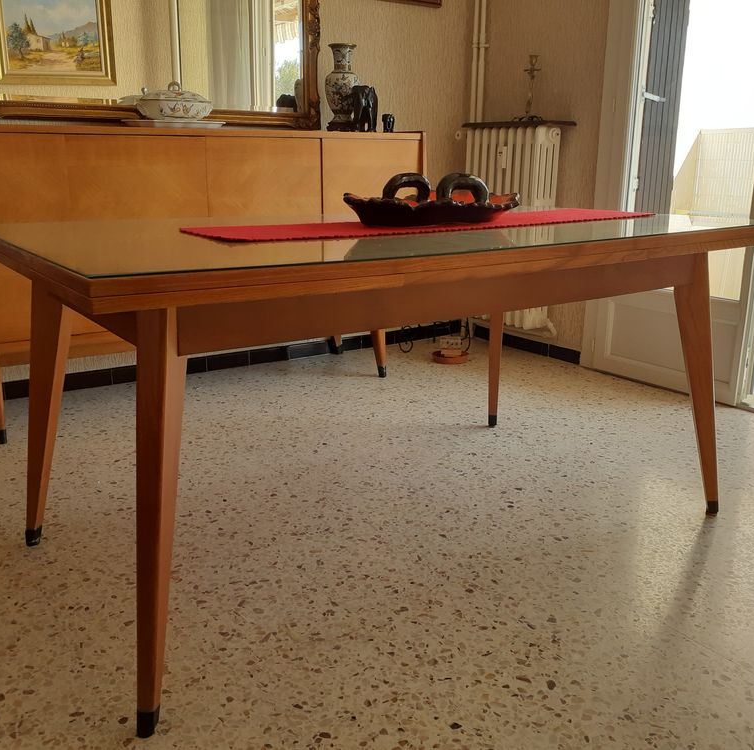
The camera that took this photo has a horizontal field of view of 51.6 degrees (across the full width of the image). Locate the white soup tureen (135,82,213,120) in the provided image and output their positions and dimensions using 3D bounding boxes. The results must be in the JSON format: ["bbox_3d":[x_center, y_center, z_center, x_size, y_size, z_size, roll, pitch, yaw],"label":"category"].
[{"bbox_3d":[-0.742,-0.994,2.858,0.285,0.145,0.205,-6,16,-22],"label":"white soup tureen"}]

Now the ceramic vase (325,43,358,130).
[{"bbox_3d":[-0.141,-1.179,3.233,0.138,0.351,0.138,0,15,0],"label":"ceramic vase"}]

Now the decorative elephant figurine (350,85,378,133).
[{"bbox_3d":[-0.056,-1.075,3.169,0.110,0.183,0.155,-3,15,-9],"label":"decorative elephant figurine"}]

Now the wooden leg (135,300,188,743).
[{"bbox_3d":[-0.353,0.221,1.246,0.055,0.721,0.085,5,6,17],"label":"wooden leg"}]

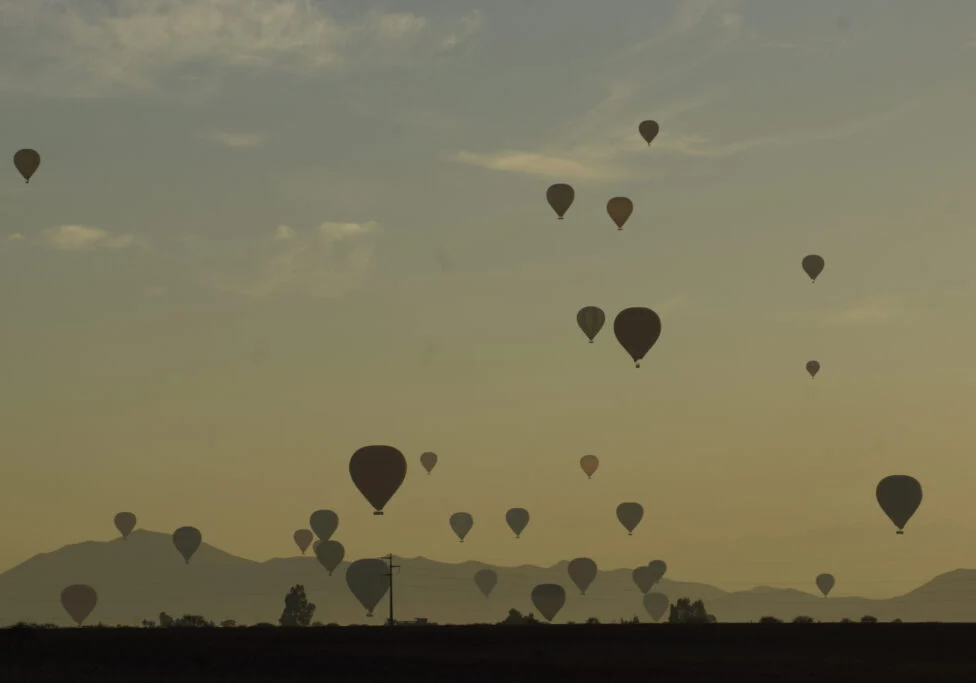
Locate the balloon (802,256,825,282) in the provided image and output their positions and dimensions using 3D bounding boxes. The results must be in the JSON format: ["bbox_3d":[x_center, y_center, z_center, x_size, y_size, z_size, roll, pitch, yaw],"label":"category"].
[{"bbox_3d":[270.160,-60.230,4247.870,18.500,23.390,18.500,0,-3,4],"label":"balloon"}]

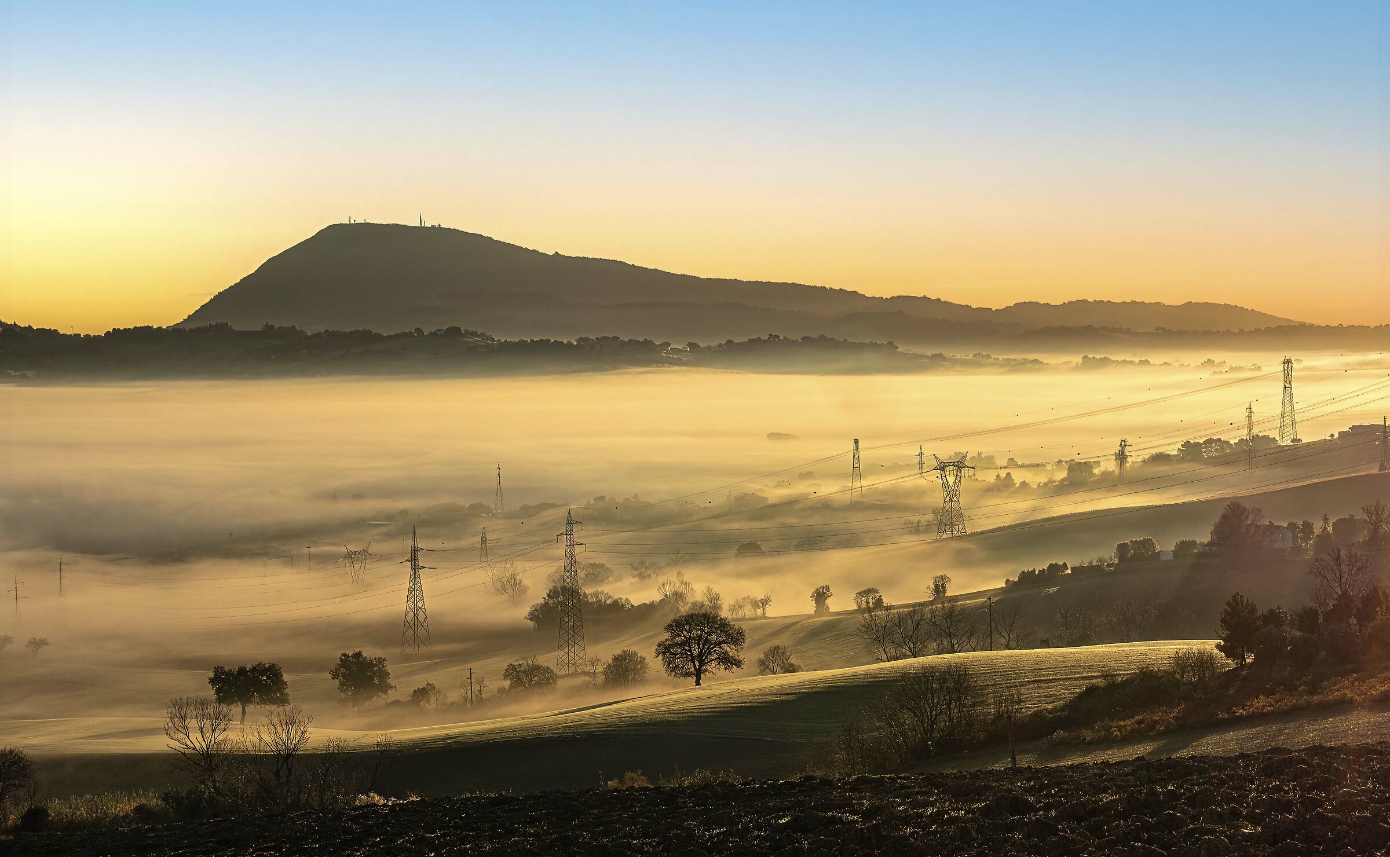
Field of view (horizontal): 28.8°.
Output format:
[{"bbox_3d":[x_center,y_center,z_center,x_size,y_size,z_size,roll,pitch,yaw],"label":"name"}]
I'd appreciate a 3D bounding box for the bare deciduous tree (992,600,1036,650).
[{"bbox_3d":[53.660,33.290,455.000,7.310,8.780,6.580,0,2,0],"label":"bare deciduous tree"}]

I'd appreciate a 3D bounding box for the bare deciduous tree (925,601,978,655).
[{"bbox_3d":[43.710,33.750,460.000,8.800,9.300,8.200,0,2,0],"label":"bare deciduous tree"}]

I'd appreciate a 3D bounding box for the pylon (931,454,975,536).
[{"bbox_3d":[98.831,26.129,1040.000,19.500,33.000,8.500,-2,3,-40],"label":"pylon"}]

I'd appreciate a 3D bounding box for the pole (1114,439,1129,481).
[{"bbox_3d":[197.640,14.820,1250.000,7.000,19.800,5.000,0,2,0],"label":"pole"}]

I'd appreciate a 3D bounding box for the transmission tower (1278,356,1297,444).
[{"bbox_3d":[296.180,-13.840,1350.000,9.000,44.000,17.000,1,2,19],"label":"transmission tower"}]

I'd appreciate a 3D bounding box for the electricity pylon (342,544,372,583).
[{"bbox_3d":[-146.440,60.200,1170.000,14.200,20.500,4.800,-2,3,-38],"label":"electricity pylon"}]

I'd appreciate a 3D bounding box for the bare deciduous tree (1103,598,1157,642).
[{"bbox_3d":[81.470,36.030,505.000,10.150,8.730,9.130,0,2,0],"label":"bare deciduous tree"}]

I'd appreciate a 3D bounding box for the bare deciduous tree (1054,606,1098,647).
[{"bbox_3d":[69.810,36.610,495.000,8.150,7.960,7.340,0,2,0],"label":"bare deciduous tree"}]

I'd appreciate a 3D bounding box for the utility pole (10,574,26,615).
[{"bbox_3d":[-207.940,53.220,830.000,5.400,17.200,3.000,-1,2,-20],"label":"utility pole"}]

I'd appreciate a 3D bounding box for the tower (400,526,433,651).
[{"bbox_3d":[-67.120,38.540,650.000,5.200,30.300,7.000,-2,3,-45],"label":"tower"}]

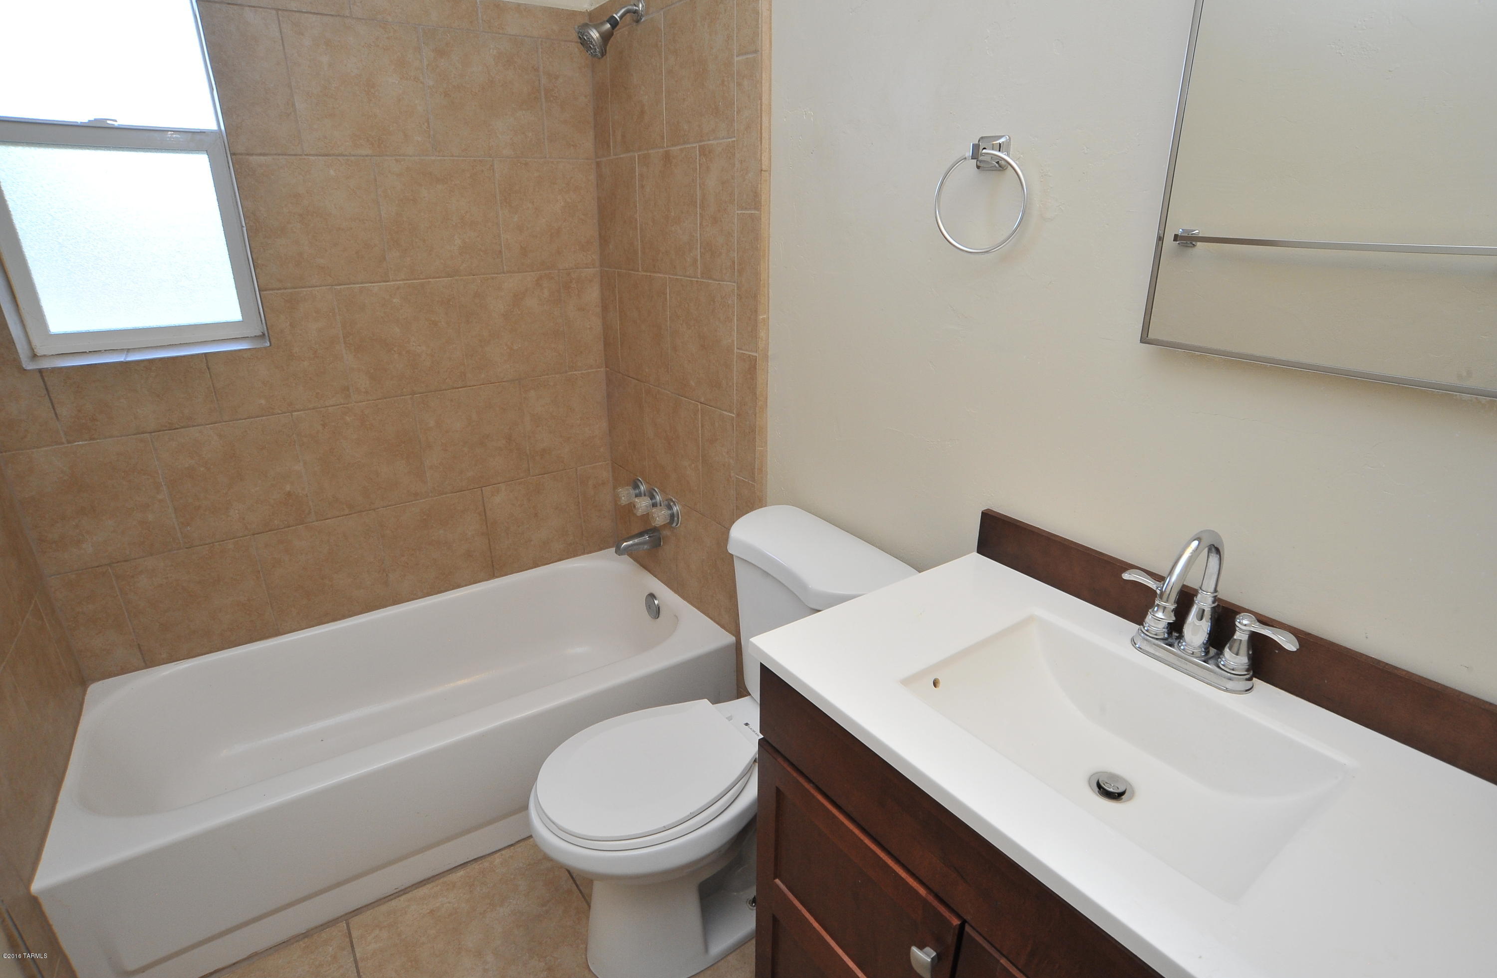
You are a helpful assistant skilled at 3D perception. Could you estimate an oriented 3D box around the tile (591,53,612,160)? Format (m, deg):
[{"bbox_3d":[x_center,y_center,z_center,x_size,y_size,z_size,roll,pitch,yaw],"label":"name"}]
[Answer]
[{"bbox_3d":[-0.407,-1.075,2.068,0.010,0.306,0.126,-14,24,-33],"label":"tile"}]

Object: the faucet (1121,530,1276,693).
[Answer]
[{"bbox_3d":[0.555,0.145,0.940,0.139,0.207,0.222,-15,26,-33],"label":"faucet"}]

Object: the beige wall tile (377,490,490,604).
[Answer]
[{"bbox_3d":[-0.922,0.164,2.226,0.305,0.298,0.010,-14,24,-33],"label":"beige wall tile"}]

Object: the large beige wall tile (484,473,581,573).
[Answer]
[{"bbox_3d":[-0.681,0.100,2.419,0.299,0.312,0.010,-15,26,-33],"label":"large beige wall tile"}]

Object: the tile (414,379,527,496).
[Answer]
[{"bbox_3d":[-0.802,-0.149,2.200,0.305,0.305,0.010,-14,24,-33],"label":"tile"}]

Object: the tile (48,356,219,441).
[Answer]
[{"bbox_3d":[-1.417,-0.216,1.737,0.299,0.168,0.010,-15,26,-33],"label":"tile"}]

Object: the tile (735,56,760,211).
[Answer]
[{"bbox_3d":[0.000,-0.742,1.571,0.010,0.303,0.084,-14,24,-33],"label":"tile"}]

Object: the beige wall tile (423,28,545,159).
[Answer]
[{"bbox_3d":[-0.686,-1.029,1.971,0.304,0.304,0.010,-14,25,-33],"label":"beige wall tile"}]

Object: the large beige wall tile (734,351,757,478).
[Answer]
[{"bbox_3d":[-0.001,-0.170,1.794,0.010,0.304,0.087,-14,25,-33],"label":"large beige wall tile"}]

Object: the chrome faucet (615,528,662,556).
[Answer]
[{"bbox_3d":[-0.338,0.161,2.303,0.153,0.059,0.056,-15,26,-33],"label":"chrome faucet"}]

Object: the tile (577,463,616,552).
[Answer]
[{"bbox_3d":[-0.505,0.056,2.536,0.125,0.319,0.010,-15,26,-33],"label":"tile"}]

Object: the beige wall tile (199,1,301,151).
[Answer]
[{"bbox_3d":[-1.120,-0.920,1.692,0.142,0.298,0.010,-15,26,-33],"label":"beige wall tile"}]

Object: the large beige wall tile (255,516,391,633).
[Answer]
[{"bbox_3d":[-1.168,0.222,2.095,0.300,0.298,0.010,-15,26,-33],"label":"large beige wall tile"}]

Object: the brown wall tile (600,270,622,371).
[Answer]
[{"bbox_3d":[-0.417,-0.506,2.293,0.010,0.304,0.115,-14,25,-33],"label":"brown wall tile"}]

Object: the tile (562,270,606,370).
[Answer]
[{"bbox_3d":[-0.509,-0.510,2.304,0.125,0.304,0.010,-14,25,-33],"label":"tile"}]

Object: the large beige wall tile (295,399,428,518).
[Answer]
[{"bbox_3d":[-1.052,-0.084,2.054,0.304,0.304,0.010,-14,25,-33],"label":"large beige wall tile"}]

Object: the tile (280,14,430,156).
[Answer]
[{"bbox_3d":[-0.933,-0.966,1.807,0.304,0.304,0.010,-14,25,-33],"label":"tile"}]

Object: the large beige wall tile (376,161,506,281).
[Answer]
[{"bbox_3d":[-0.811,-0.718,1.981,0.305,0.306,0.010,-14,24,-33],"label":"large beige wall tile"}]

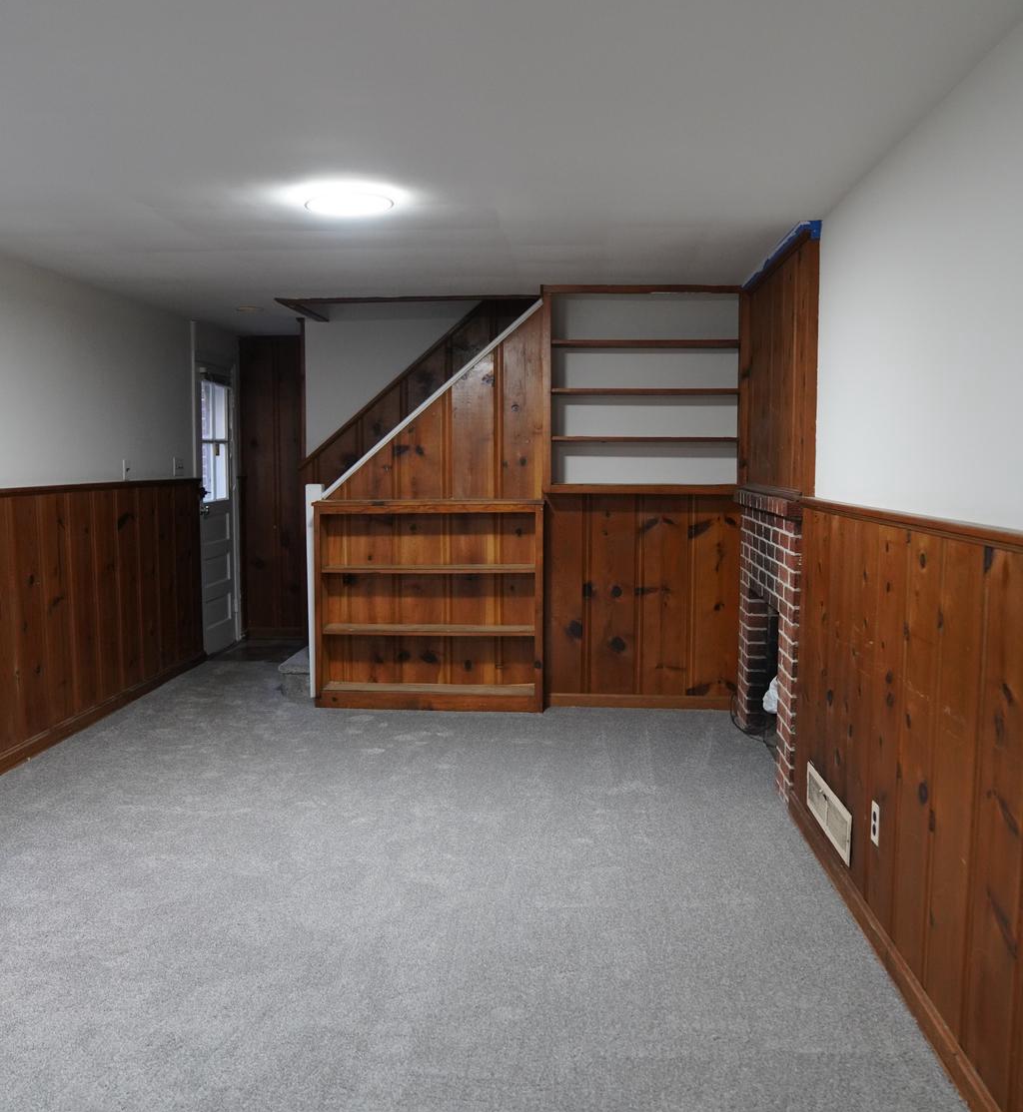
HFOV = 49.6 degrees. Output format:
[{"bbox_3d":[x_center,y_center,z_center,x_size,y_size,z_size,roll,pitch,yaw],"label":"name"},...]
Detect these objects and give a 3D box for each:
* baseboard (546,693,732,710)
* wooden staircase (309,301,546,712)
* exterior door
[{"bbox_3d":[0.682,0.780,5.942,0.969,0.078,0.023,0,5,3],"label":"baseboard"},{"bbox_3d":[-0.474,-0.264,5.953,1.305,2.153,0.290,0,5,3],"label":"wooden staircase"},{"bbox_3d":[-2.035,-0.319,7.660,0.047,1.924,0.749,0,5,3],"label":"exterior door"}]

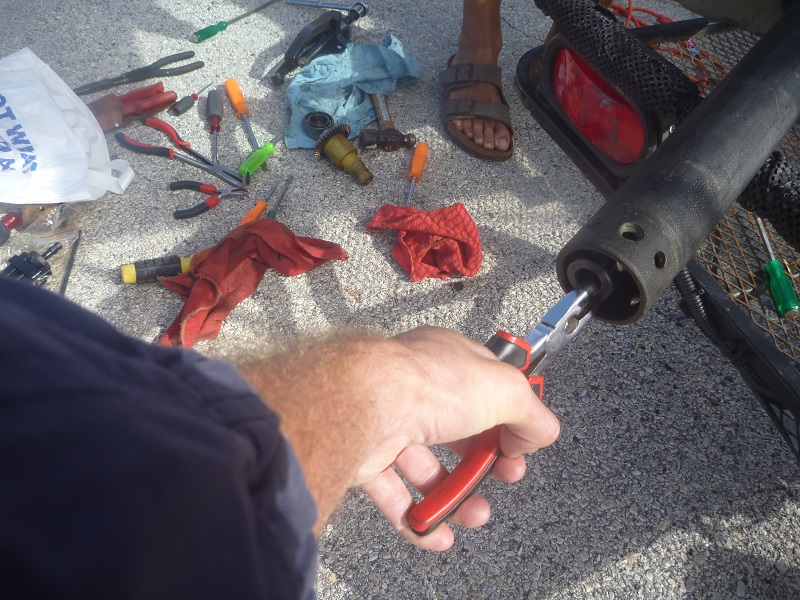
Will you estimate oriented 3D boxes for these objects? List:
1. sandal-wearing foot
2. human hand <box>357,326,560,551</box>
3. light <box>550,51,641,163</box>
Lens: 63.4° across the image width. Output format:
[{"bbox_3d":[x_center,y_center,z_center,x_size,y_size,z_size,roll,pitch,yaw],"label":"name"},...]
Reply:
[{"bbox_3d":[0.122,-0.341,1.042,0.109,0.100,0.265,-2,47,-2],"label":"sandal-wearing foot"},{"bbox_3d":[0.036,0.081,0.385,0.120,0.100,0.095,-10,41,-47],"label":"human hand"},{"bbox_3d":[0.182,-0.179,0.592,0.036,0.056,0.160,-13,48,-12],"label":"light"}]

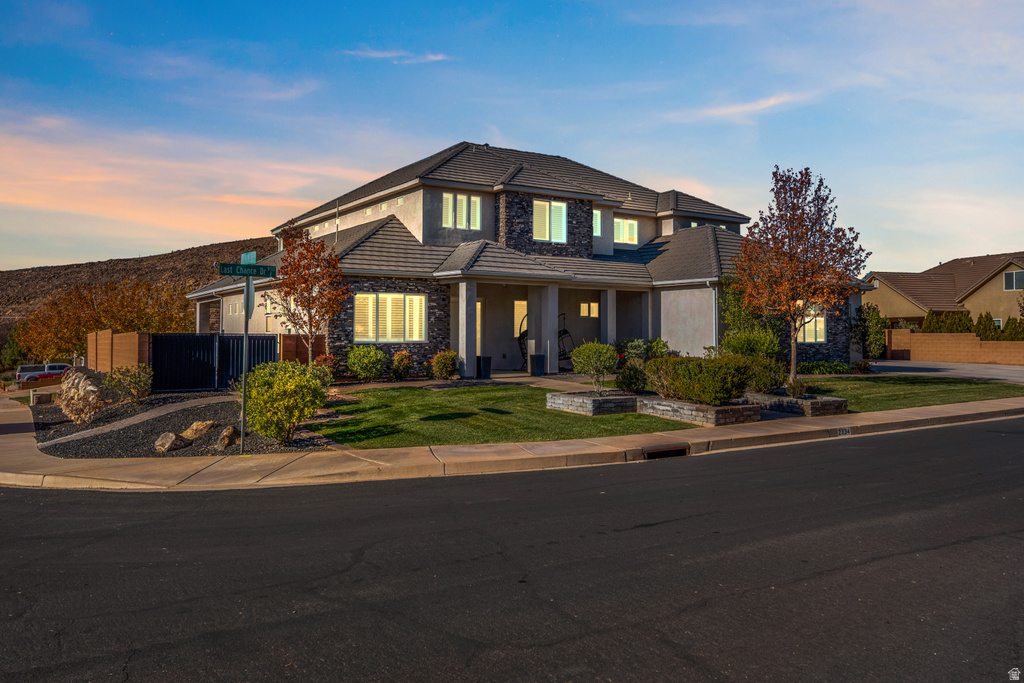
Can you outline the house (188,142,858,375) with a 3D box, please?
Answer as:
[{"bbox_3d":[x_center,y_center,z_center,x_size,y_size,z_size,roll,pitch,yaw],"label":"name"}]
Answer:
[{"bbox_3d":[0.022,-3.742,34.883,22.600,9.900,20.600,0,0,-34],"label":"house"}]

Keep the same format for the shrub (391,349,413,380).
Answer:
[{"bbox_3d":[-3.410,0.730,24.600,0.690,1.000,0.680,0,0,0],"label":"shrub"}]

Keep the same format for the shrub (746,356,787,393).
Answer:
[{"bbox_3d":[6.360,0.850,20.000,1.100,0.930,1.100,0,0,-35],"label":"shrub"}]

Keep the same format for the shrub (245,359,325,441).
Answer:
[{"bbox_3d":[-3.924,1.040,13.800,1.420,1.420,1.420,0,0,-34],"label":"shrub"}]

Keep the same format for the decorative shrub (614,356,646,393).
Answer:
[{"bbox_3d":[2.916,0.837,19.600,0.790,0.940,0.790,0,0,0],"label":"decorative shrub"}]

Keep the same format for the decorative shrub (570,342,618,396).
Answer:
[{"bbox_3d":[1.958,0.664,18.900,1.140,1.280,1.140,0,0,0],"label":"decorative shrub"}]

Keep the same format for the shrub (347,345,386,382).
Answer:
[{"bbox_3d":[-4.400,0.680,24.100,1.200,1.140,1.150,0,0,-35],"label":"shrub"}]

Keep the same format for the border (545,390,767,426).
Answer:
[{"bbox_3d":[3.010,1.460,17.500,2.700,0.500,3.850,0,0,-35],"label":"border"}]

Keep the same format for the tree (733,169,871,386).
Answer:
[{"bbox_3d":[9.305,-2.121,25.600,4.310,7.010,4.310,0,0,-34],"label":"tree"}]

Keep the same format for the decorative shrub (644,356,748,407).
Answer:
[{"bbox_3d":[4.000,0.830,17.250,1.400,1.060,2.050,0,0,-35],"label":"decorative shrub"}]

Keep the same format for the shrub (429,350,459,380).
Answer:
[{"bbox_3d":[-2.120,0.770,25.000,0.880,0.950,0.850,0,0,0],"label":"shrub"}]

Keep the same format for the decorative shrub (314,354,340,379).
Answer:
[{"bbox_3d":[-5.444,0.767,23.500,0.770,0.770,0.770,0,0,-34],"label":"decorative shrub"}]

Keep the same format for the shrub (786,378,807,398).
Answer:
[{"bbox_3d":[6.880,1.145,19.200,0.520,0.480,0.500,0,0,-35],"label":"shrub"}]

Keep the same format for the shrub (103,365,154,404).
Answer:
[{"bbox_3d":[-9.896,1.120,20.500,1.290,1.060,1.290,0,0,-34],"label":"shrub"}]

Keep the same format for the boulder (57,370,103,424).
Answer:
[{"bbox_3d":[-9.150,1.170,16.900,1.000,1.070,1.250,0,0,-35],"label":"boulder"}]

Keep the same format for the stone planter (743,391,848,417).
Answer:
[{"bbox_3d":[6.737,1.508,19.422,1.300,0.420,2.300,0,0,-34],"label":"stone planter"}]

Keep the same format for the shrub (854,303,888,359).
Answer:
[{"bbox_3d":[15.350,-0.370,34.000,1.500,2.600,1.500,0,0,-35],"label":"shrub"}]

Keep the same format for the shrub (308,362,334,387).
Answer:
[{"bbox_3d":[-4.927,0.905,20.600,0.670,0.720,0.670,0,0,-34],"label":"shrub"}]

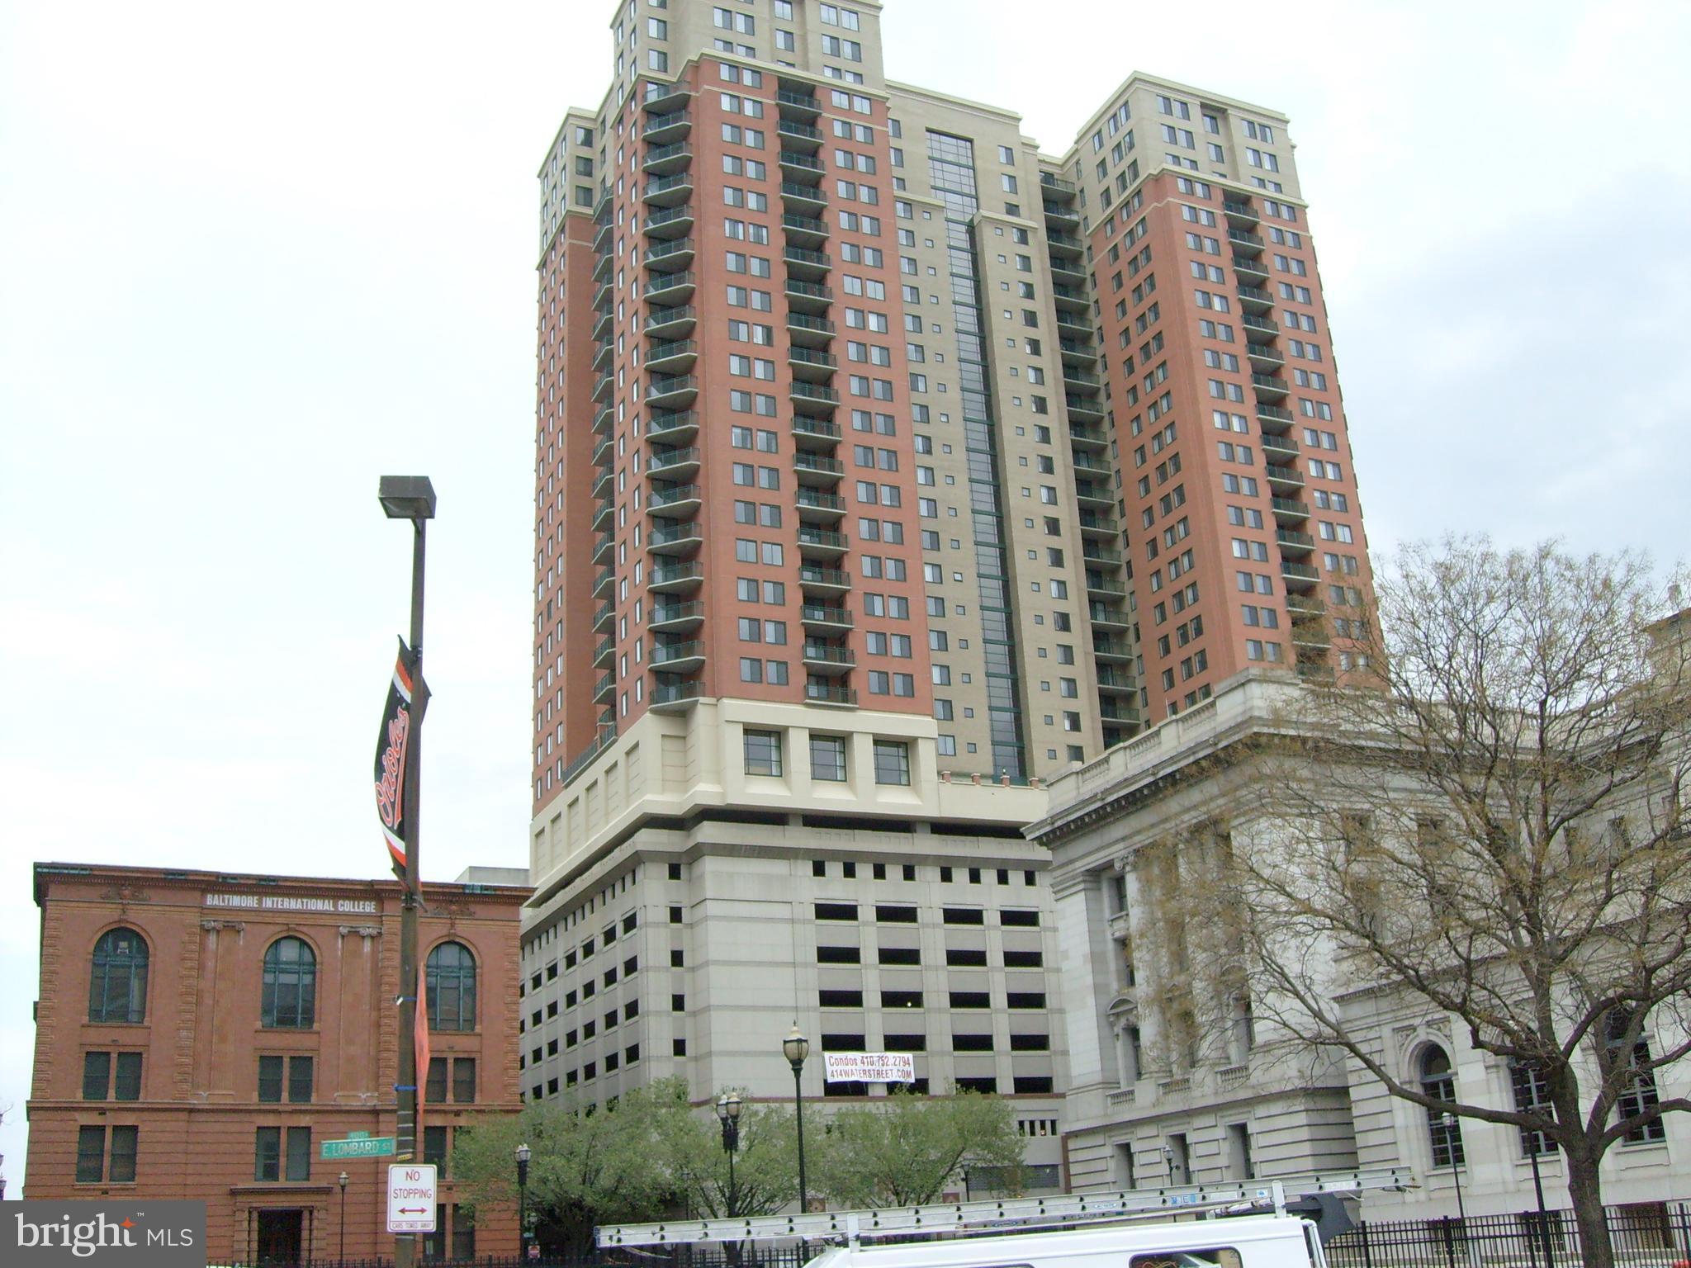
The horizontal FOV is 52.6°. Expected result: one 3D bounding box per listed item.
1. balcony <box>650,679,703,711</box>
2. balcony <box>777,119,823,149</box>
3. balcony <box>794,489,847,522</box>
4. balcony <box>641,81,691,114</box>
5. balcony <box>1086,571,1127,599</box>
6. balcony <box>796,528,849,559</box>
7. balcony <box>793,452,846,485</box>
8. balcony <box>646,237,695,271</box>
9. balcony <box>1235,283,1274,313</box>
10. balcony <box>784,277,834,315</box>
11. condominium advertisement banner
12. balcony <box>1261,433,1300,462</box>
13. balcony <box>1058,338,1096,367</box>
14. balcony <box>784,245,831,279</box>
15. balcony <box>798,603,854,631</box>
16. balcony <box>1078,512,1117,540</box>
[{"bbox_3d":[-11.079,4.545,116.429,4.277,1.300,2.507,-10,-22,18],"label":"balcony"},{"bbox_3d":[-3.784,-38.300,132.222,3.946,1.296,2.074,6,-22,-25],"label":"balcony"},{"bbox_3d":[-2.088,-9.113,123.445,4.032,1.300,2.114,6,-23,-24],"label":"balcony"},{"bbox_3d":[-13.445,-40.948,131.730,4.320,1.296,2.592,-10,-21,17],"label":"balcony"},{"bbox_3d":[22.018,-3.738,147.289,4.090,1.296,1.670,6,-22,-25],"label":"balcony"},{"bbox_3d":[-1.929,-6.222,120.450,3.946,1.296,2.074,6,-22,-25],"label":"balcony"},{"bbox_3d":[-2.242,-11.624,122.394,3.946,1.296,2.074,6,-22,-25],"label":"balcony"},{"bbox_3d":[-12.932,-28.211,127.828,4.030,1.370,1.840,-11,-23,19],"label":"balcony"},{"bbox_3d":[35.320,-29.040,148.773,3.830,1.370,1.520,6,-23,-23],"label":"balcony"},{"bbox_3d":[-3.019,-25.046,127.273,3.946,1.296,2.074,6,-22,-25],"label":"balcony"},{"bbox_3d":[1.577,27.299,107.689,6.221,1.843,0.050,6,-22,-25],"label":"condominium advertisement banner"},{"bbox_3d":[35.776,-15.311,142.759,3.946,1.296,2.074,6,-22,-25],"label":"balcony"},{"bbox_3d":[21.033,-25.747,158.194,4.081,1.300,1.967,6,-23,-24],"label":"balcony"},{"bbox_3d":[-3.143,-27.655,128.239,3.905,1.282,1.642,6,-23,-24],"label":"balcony"},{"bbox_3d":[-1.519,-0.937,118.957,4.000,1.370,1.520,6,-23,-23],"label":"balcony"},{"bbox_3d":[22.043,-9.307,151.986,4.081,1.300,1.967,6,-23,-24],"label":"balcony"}]

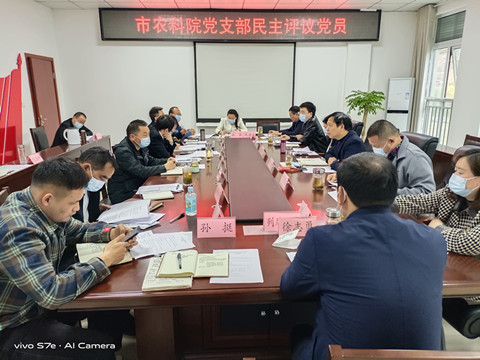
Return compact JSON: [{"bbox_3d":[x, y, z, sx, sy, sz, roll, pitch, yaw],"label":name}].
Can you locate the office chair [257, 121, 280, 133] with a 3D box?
[{"bbox_3d":[0.556,-0.615,6.458,0.470,0.930,0.580,-1,15,-3],"label":"office chair"}]

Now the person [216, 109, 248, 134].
[{"bbox_3d":[-0.152,-0.681,6.245,0.560,1.200,0.720,-1,14,-2],"label":"person"}]

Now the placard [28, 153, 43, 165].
[{"bbox_3d":[-2.228,-0.232,3.771,0.076,0.089,0.200,-1,14,-4],"label":"placard"}]

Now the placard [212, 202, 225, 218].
[{"bbox_3d":[-0.120,0.206,1.984,0.080,0.092,0.200,-2,14,-7],"label":"placard"}]

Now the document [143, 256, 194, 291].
[{"bbox_3d":[-0.293,0.383,1.454,0.186,0.012,0.257,-2,15,-7],"label":"document"}]

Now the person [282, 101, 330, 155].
[{"bbox_3d":[0.940,-0.383,4.800,0.780,1.330,0.550,-2,14,-7],"label":"person"}]

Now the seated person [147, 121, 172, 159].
[{"bbox_3d":[-0.786,-0.121,3.982,0.620,1.240,0.500,-1,14,-2],"label":"seated person"}]

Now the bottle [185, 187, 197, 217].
[{"bbox_3d":[-0.295,0.129,2.095,0.066,0.175,0.066,0,14,0],"label":"bottle"}]

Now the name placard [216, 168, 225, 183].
[{"bbox_3d":[-0.154,-0.045,2.958,0.076,0.089,0.200,-2,14,-7],"label":"name placard"}]

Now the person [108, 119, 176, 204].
[{"bbox_3d":[-0.832,0.108,3.067,0.660,1.250,0.540,-2,14,-5],"label":"person"}]

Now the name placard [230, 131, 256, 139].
[{"bbox_3d":[0.056,-0.718,5.585,0.400,0.100,0.080,-1,14,-2],"label":"name placard"}]

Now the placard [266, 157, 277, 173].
[{"bbox_3d":[0.324,-0.158,3.395,0.076,0.089,0.200,-2,14,-5],"label":"placard"}]

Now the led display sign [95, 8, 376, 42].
[{"bbox_3d":[0.059,-2.930,6.580,5.280,0.560,0.100,-1,14,-2],"label":"led display sign"}]

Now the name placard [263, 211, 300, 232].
[{"bbox_3d":[0.233,0.223,1.914,0.200,0.088,0.100,-1,15,-3],"label":"name placard"}]

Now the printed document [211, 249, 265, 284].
[{"bbox_3d":[-0.015,0.370,1.512,0.210,0.004,0.297,-1,14,-4],"label":"printed document"}]

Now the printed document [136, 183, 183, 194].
[{"bbox_3d":[-0.612,0.073,2.667,0.300,0.012,0.215,-4,15,-16],"label":"printed document"}]

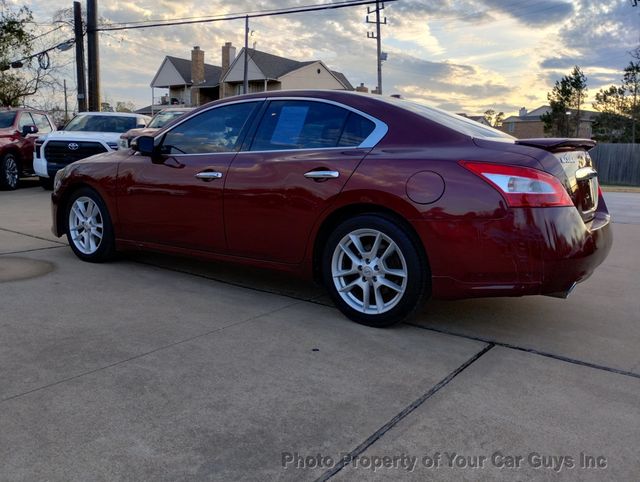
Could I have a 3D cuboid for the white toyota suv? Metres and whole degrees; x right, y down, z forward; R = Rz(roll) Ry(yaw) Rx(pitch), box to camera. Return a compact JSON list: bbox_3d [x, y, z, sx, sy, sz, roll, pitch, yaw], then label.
[{"bbox_3d":[-5.494,-2.591,13.964,2.020,1.900,5.300,0,11,-3],"label":"white toyota suv"}]

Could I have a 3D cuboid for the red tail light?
[{"bbox_3d":[0.993,-0.289,2.607,0.520,0.240,0.270,8,13,33],"label":"red tail light"}]

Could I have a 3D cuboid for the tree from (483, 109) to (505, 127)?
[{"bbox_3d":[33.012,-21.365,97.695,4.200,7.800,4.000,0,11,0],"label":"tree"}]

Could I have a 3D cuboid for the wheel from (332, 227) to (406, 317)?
[{"bbox_3d":[0.331,0.165,3.033,0.490,0.490,0.200,8,11,33],"label":"wheel"}]

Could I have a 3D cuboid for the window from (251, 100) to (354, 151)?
[{"bbox_3d":[-0.125,-0.731,3.292,0.672,0.373,0.040,8,-15,32],"label":"window"}]

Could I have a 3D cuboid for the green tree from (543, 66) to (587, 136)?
[{"bbox_3d":[17.932,-8.763,38.202,3.299,7.857,3.299,6,10,24],"label":"green tree"}]

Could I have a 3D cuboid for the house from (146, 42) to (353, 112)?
[{"bbox_3d":[-5.584,-11.546,43.827,11.300,8.300,12.800,5,12,25],"label":"house"}]

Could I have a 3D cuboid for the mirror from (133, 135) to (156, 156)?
[{"bbox_3d":[-1.292,-0.704,3.827,0.130,0.160,0.200,8,13,33],"label":"mirror"}]

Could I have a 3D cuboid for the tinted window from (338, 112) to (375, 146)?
[{"bbox_3d":[0.232,-0.661,3.076,0.203,0.236,0.030,8,-15,31],"label":"tinted window"}]

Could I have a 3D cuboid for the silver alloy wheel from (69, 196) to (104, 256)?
[{"bbox_3d":[-1.972,-0.147,4.576,0.495,0.495,0.200,8,13,33],"label":"silver alloy wheel"}]

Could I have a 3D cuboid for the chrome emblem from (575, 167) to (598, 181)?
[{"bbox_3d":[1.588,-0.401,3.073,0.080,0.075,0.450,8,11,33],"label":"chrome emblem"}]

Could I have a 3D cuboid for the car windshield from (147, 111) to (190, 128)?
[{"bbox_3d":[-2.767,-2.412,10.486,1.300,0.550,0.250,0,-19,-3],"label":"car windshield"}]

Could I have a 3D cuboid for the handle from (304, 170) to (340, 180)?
[{"bbox_3d":[0.015,-0.387,3.043,0.245,0.045,0.050,4,9,34],"label":"handle"}]

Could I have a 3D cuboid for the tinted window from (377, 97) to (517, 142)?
[{"bbox_3d":[0.950,-0.784,3.456,0.840,0.100,1.240,29,22,28],"label":"tinted window"}]

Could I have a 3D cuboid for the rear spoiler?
[{"bbox_3d":[1.489,-0.569,3.117,0.310,0.100,1.250,8,11,33],"label":"rear spoiler"}]

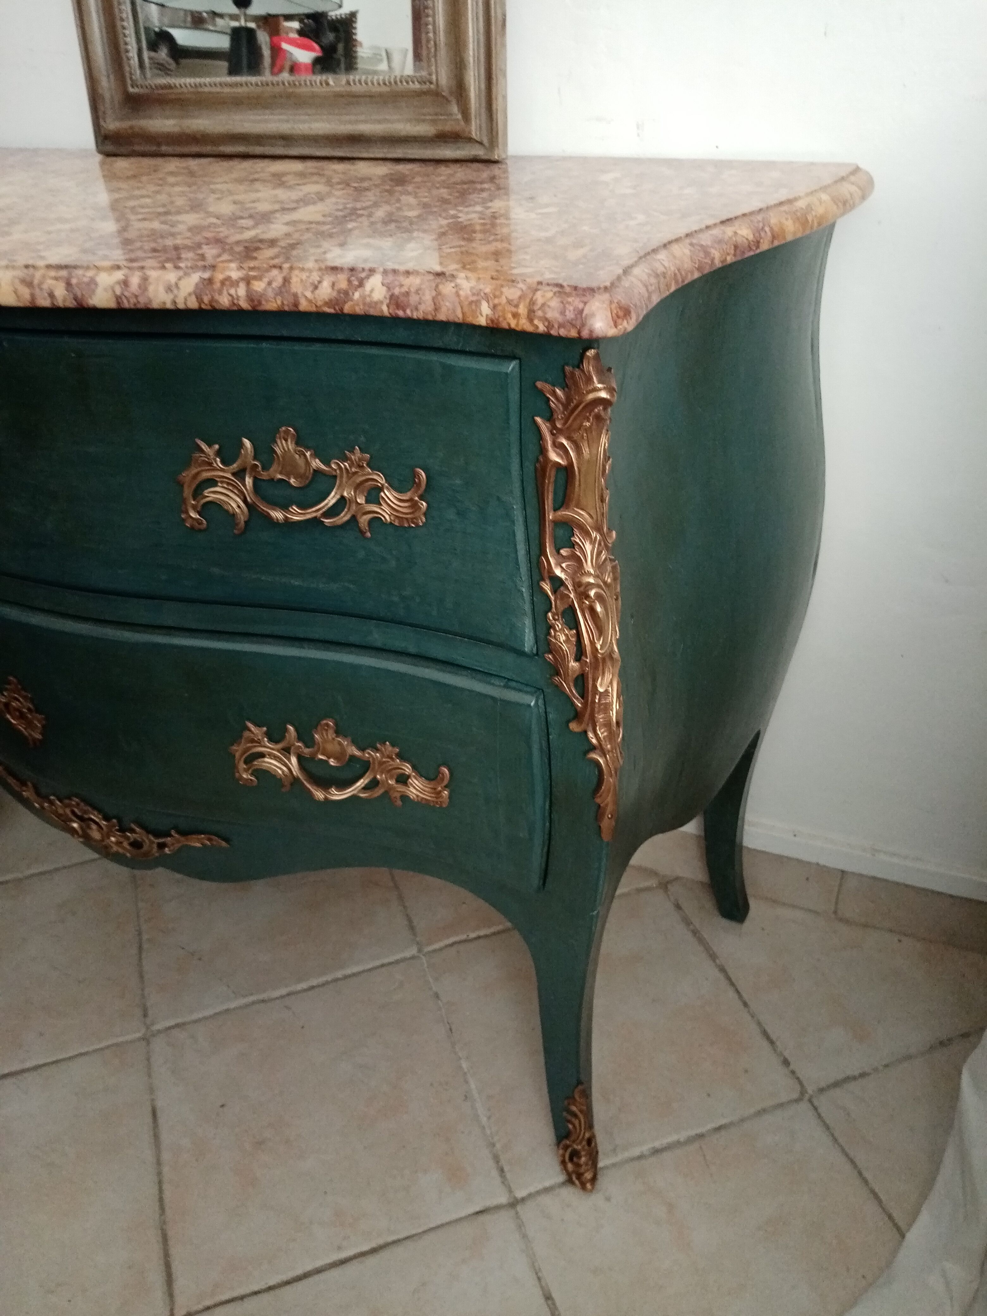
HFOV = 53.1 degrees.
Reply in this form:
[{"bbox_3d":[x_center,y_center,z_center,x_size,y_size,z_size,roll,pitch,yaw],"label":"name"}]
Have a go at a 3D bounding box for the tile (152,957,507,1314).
[{"bbox_3d":[-0.191,0.491,1.069,0.328,0.010,0.328,-12,34,-15],"label":"tile"}]

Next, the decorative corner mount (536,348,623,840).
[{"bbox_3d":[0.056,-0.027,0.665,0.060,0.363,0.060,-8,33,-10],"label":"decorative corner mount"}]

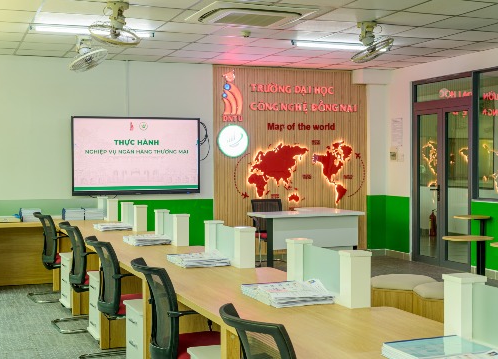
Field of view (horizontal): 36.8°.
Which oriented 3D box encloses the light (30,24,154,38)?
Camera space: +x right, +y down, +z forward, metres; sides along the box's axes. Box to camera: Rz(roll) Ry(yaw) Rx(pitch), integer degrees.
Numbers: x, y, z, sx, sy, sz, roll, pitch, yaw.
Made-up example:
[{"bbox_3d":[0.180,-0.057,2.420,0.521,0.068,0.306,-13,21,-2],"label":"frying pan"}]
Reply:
[{"bbox_3d":[-1.512,-1.465,7.368,1.230,0.070,0.090,-1,1,-22],"label":"light"}]

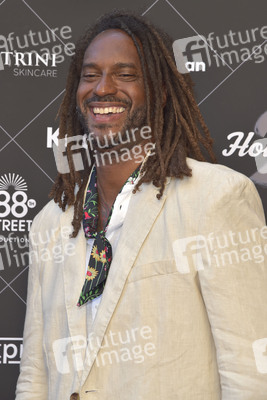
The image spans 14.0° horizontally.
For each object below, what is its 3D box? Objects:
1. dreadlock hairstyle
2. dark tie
[{"bbox_3d":[0.000,-0.141,1.990,0.300,0.410,0.270,0,0,22],"label":"dreadlock hairstyle"},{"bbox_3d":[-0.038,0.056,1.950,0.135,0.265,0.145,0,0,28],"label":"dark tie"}]

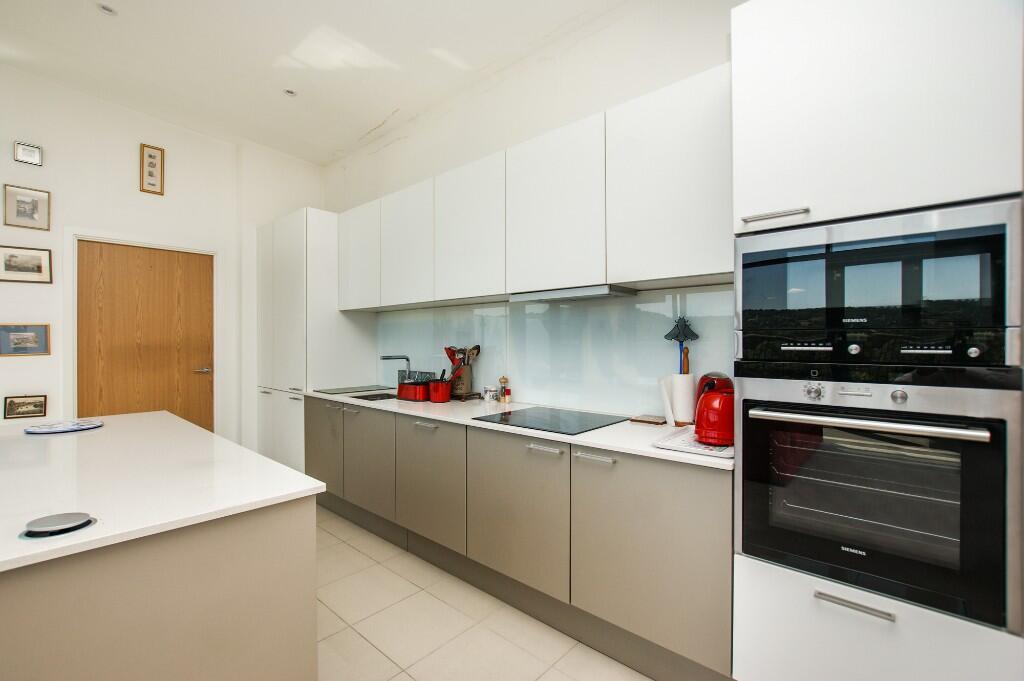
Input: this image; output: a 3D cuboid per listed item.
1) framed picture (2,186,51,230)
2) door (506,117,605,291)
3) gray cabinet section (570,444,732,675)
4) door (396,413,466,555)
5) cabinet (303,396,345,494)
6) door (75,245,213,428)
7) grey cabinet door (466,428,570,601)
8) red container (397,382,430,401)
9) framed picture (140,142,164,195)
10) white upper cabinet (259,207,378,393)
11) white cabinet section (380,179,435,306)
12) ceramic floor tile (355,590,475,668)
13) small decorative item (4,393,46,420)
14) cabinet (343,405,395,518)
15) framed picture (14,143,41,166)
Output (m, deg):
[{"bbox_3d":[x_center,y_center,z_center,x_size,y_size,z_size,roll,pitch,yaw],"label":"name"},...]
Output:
[{"bbox_3d":[-3.334,-0.910,2.938,0.022,0.277,0.209,0,0,40],"label":"framed picture"},{"bbox_3d":[0.202,-0.642,2.131,0.597,0.784,0.024,0,0,40],"label":"door"},{"bbox_3d":[0.471,0.739,1.541,0.597,0.645,0.028,0,0,40],"label":"gray cabinet section"},{"bbox_3d":[-0.446,0.743,2.315,0.597,0.645,0.028,0,0,40],"label":"door"},{"bbox_3d":[-1.187,0.748,3.297,0.597,0.645,0.560,0,0,40],"label":"cabinet"},{"bbox_3d":[-2.946,0.254,3.489,0.045,2.010,0.856,0,0,40],"label":"door"},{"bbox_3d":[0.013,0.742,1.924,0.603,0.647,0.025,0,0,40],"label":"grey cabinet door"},{"bbox_3d":[-0.626,0.339,2.890,0.240,0.105,0.170,0,0,40],"label":"red container"},{"bbox_3d":[-2.904,-1.381,3.451,0.022,0.380,0.144,0,0,40],"label":"framed picture"},{"bbox_3d":[-1.743,-0.306,3.797,0.980,1.428,0.608,0,0,40],"label":"white upper cabinet"},{"bbox_3d":[-0.611,-0.639,3.029,0.600,0.780,0.345,0,0,40],"label":"white cabinet section"},{"bbox_3d":[-0.429,1.262,1.885,0.395,0.010,0.395,0,0,40],"label":"ceramic floor tile"},{"bbox_3d":[-3.276,0.449,2.876,0.020,0.139,0.185,0,0,40],"label":"small decorative item"},{"bbox_3d":[-0.729,0.746,2.910,0.597,0.645,0.560,0,0,40],"label":"cabinet"},{"bbox_3d":[-3.273,-1.262,2.887,0.020,0.128,0.122,0,0,40],"label":"framed picture"}]

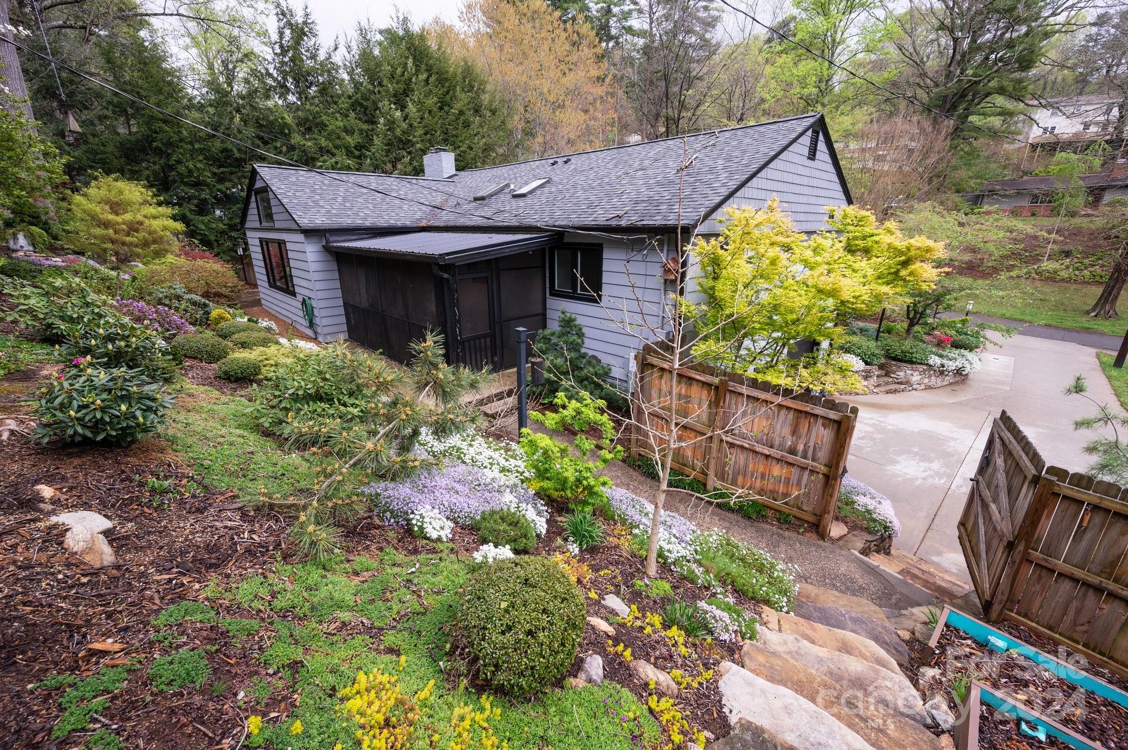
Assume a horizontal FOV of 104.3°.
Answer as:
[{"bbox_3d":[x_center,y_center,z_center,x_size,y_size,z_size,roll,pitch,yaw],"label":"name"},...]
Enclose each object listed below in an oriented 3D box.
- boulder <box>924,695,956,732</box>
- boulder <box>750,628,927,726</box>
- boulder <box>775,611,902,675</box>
[{"bbox_3d":[2.827,2.564,3.314,0.190,0.170,0.220,14,22,36],"label":"boulder"},{"bbox_3d":[2.204,2.488,3.611,1.130,0.220,0.500,14,22,36],"label":"boulder"},{"bbox_3d":[2.398,2.525,3.985,1.030,0.210,0.480,14,22,36],"label":"boulder"}]

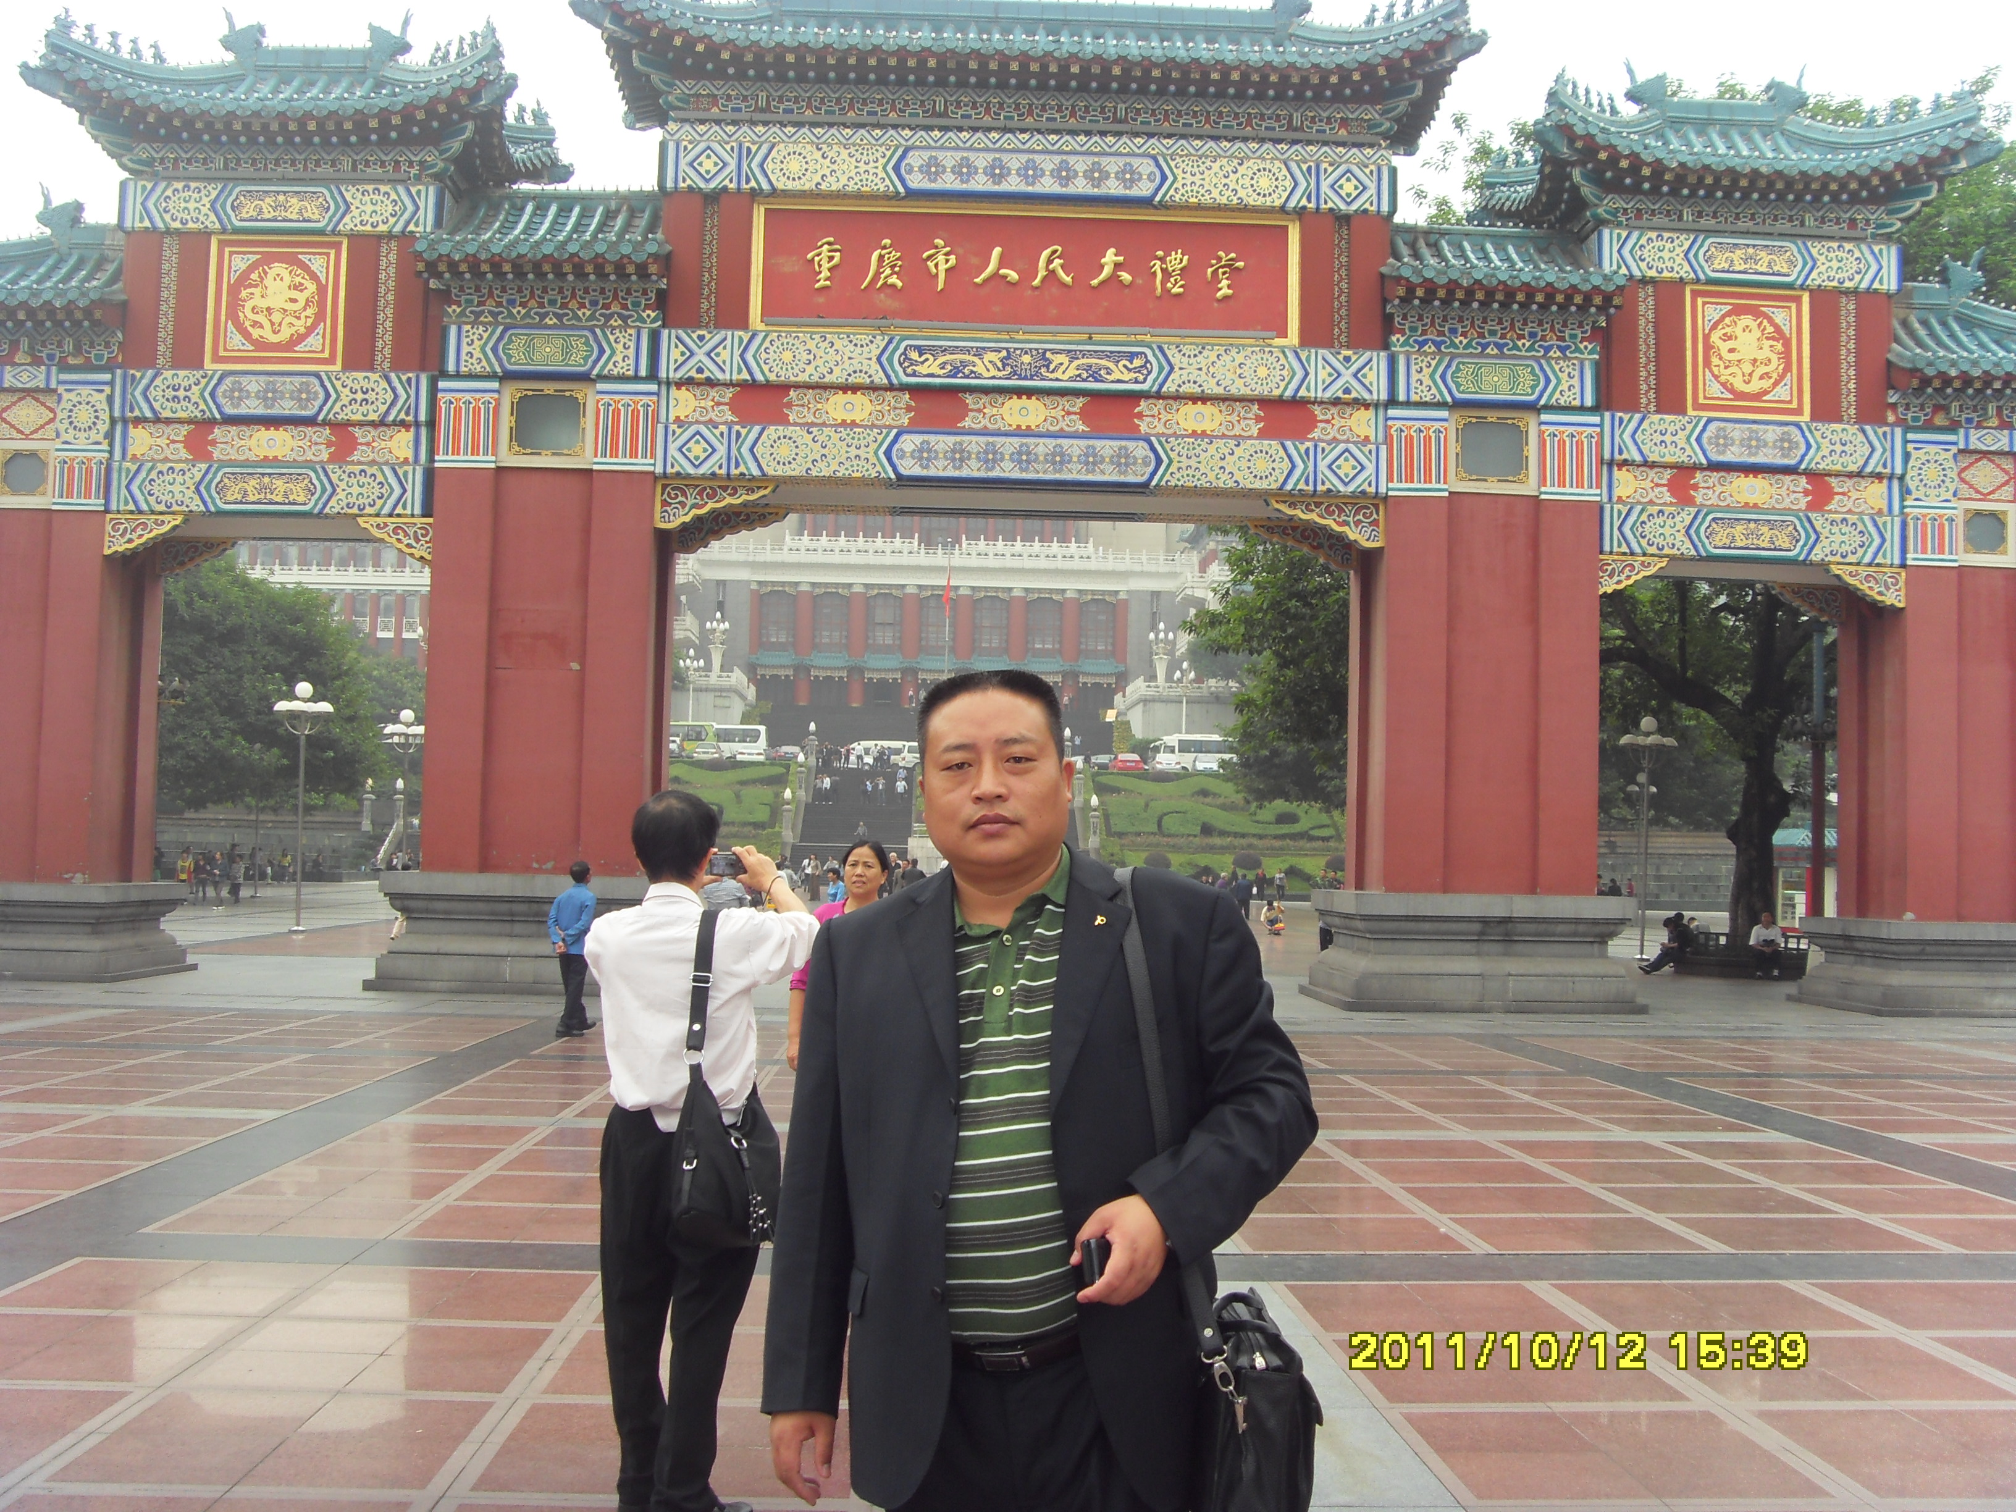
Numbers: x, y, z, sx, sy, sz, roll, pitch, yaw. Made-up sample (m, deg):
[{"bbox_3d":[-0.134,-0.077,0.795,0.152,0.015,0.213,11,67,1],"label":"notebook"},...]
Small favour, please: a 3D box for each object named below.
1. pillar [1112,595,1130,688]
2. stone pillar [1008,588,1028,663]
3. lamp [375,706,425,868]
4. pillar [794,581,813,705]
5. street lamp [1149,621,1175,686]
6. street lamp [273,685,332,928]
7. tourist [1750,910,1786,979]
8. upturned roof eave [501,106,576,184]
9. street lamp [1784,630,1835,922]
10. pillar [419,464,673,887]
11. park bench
[{"bbox_3d":[10.025,-9.076,201.354,1.450,10.600,1.450,1,-3,-2],"label":"pillar"},{"bbox_3d":[0.808,-9.436,200.998,1.500,10.800,1.500,1,-3,-2],"label":"stone pillar"},{"bbox_3d":[-17.074,1.596,64.367,1.420,5.840,1.420,1,-3,-2],"label":"lamp"},{"bbox_3d":[-18.011,-9.887,200.257,1.500,10.900,1.500,1,-3,-2],"label":"pillar"},{"bbox_3d":[11.688,-7.574,172.000,1.950,5.100,1.950,1,-3,-2],"label":"street lamp"},{"bbox_3d":[-15.704,1.136,50.600,1.300,5.600,1.300,1,-3,-2],"label":"street lamp"},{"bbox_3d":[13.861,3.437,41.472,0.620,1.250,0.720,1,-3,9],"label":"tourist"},{"bbox_3d":[-6.978,-9.028,33.600,1.150,1.150,1.200,1,-3,-2],"label":"upturned roof eave"},{"bbox_3d":[15.224,0.819,42.671,1.150,6.730,1.150,1,-3,-2],"label":"street lamp"},{"bbox_3d":[-5.937,-1.011,29.806,2.770,5.150,2.650,1,-3,-2],"label":"pillar"},{"bbox_3d":[13.476,3.619,41.747,2.350,0.900,1.900,1,-3,12],"label":"park bench"}]

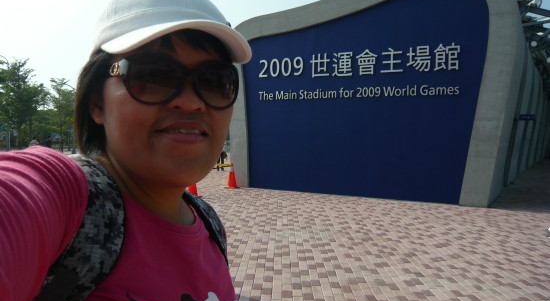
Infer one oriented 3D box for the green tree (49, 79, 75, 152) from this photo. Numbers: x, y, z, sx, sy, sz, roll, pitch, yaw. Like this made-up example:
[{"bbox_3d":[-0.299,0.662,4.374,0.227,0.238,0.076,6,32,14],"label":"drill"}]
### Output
[{"bbox_3d":[-14.849,-2.383,31.048,2.200,5.300,2.200,0,2,-26],"label":"green tree"}]

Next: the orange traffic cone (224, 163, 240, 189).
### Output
[{"bbox_3d":[-1.220,0.708,12.837,0.420,0.720,0.420,1,2,-5],"label":"orange traffic cone"}]

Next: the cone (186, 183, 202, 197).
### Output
[{"bbox_3d":[-1.990,0.754,10.864,0.420,0.720,0.420,1,2,-10],"label":"cone"}]

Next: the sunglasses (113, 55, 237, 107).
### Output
[{"bbox_3d":[-0.128,-0.076,0.535,0.143,0.053,0.142,0,4,-32],"label":"sunglasses"}]

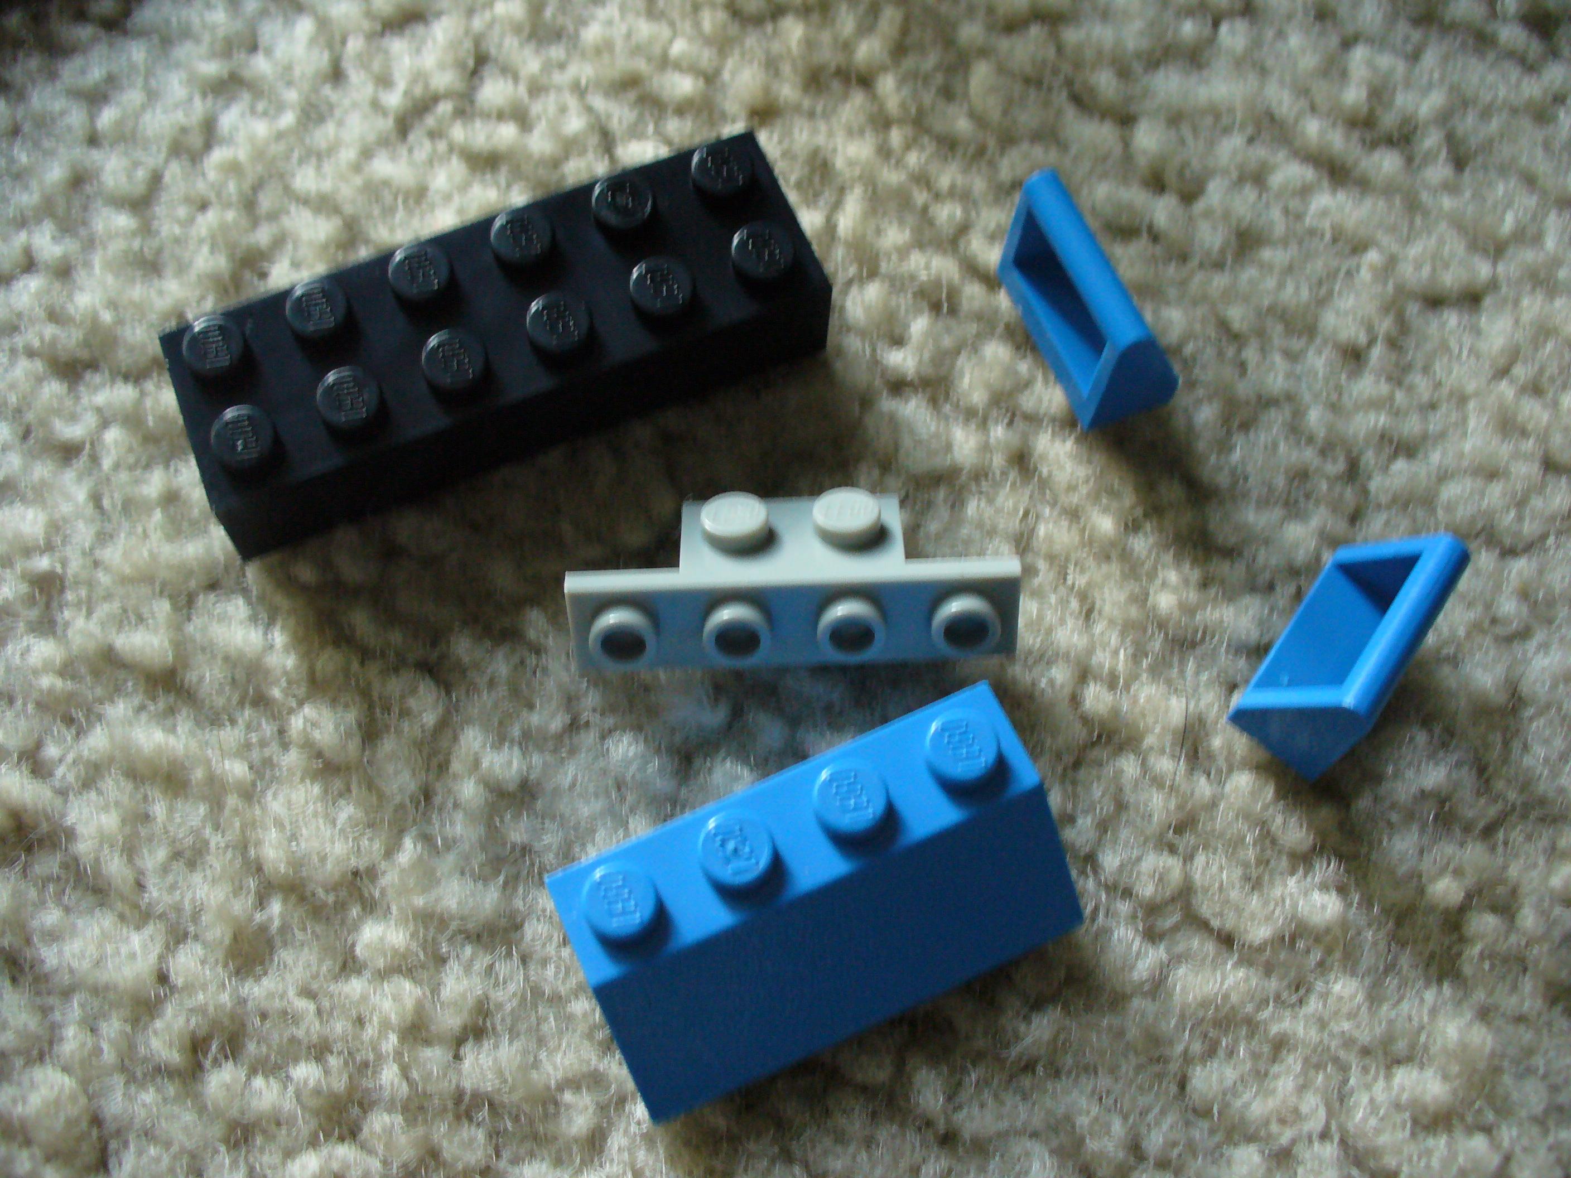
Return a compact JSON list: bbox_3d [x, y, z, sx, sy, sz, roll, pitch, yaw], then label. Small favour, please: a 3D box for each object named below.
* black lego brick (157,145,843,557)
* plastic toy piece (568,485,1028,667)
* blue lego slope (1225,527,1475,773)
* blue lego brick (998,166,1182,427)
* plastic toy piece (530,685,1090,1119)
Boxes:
[{"bbox_3d":[-0.022,-0.019,0.129,0.048,0.011,0.016,-21,69,-8],"label":"black lego brick"},{"bbox_3d":[0.001,-0.001,0.122,0.032,0.009,0.011,-2,43,1],"label":"plastic toy piece"},{"bbox_3d":[0.039,0.004,0.116,0.008,0.011,0.016,39,65,0],"label":"blue lego slope"},{"bbox_3d":[0.023,-0.022,0.125,0.008,0.011,0.016,-22,67,-3],"label":"blue lego brick"},{"bbox_3d":[0.002,0.020,0.111,0.032,0.011,0.016,-23,67,-8],"label":"plastic toy piece"}]

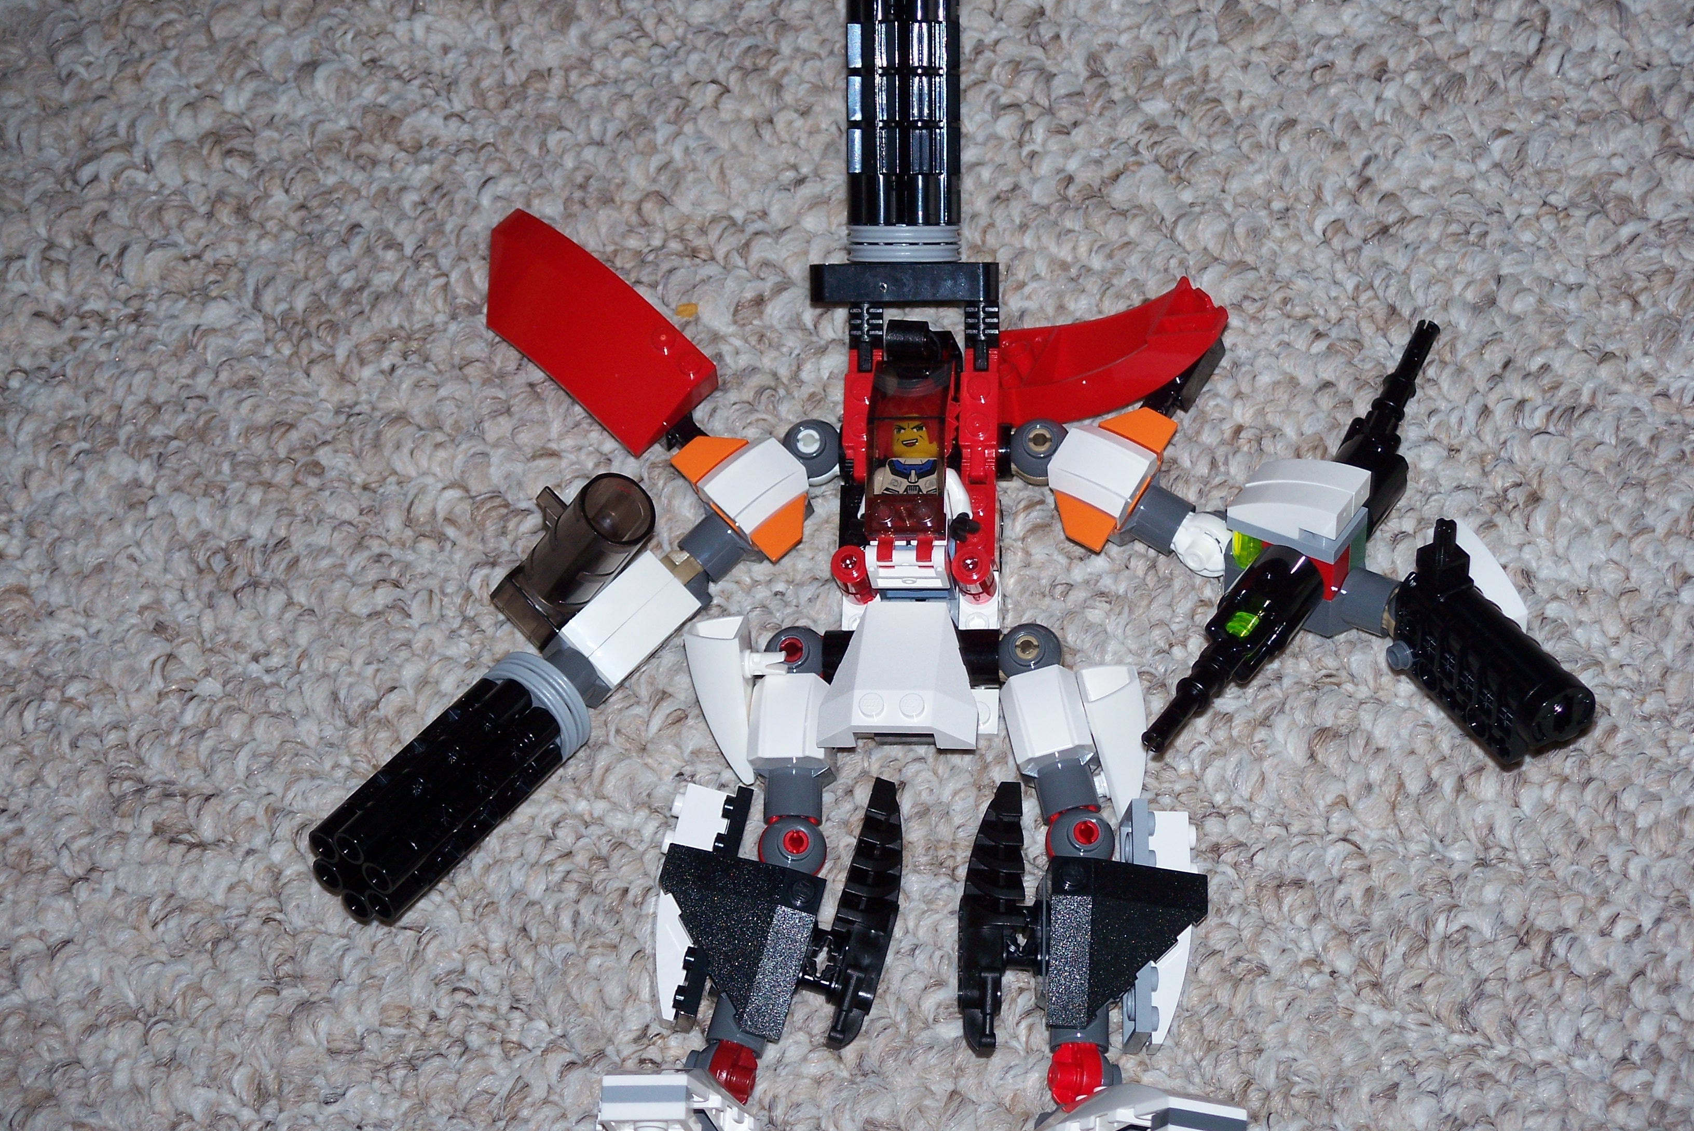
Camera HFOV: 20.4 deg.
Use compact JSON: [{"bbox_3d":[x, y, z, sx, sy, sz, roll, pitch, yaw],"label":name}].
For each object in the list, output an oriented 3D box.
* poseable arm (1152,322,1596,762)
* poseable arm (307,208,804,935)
[{"bbox_3d":[0.105,-0.009,0.957,0.090,0.045,0.094,0,71,0],"label":"poseable arm"},{"bbox_3d":[-0.078,-0.004,0.954,0.130,0.048,0.096,-42,76,-13],"label":"poseable arm"}]

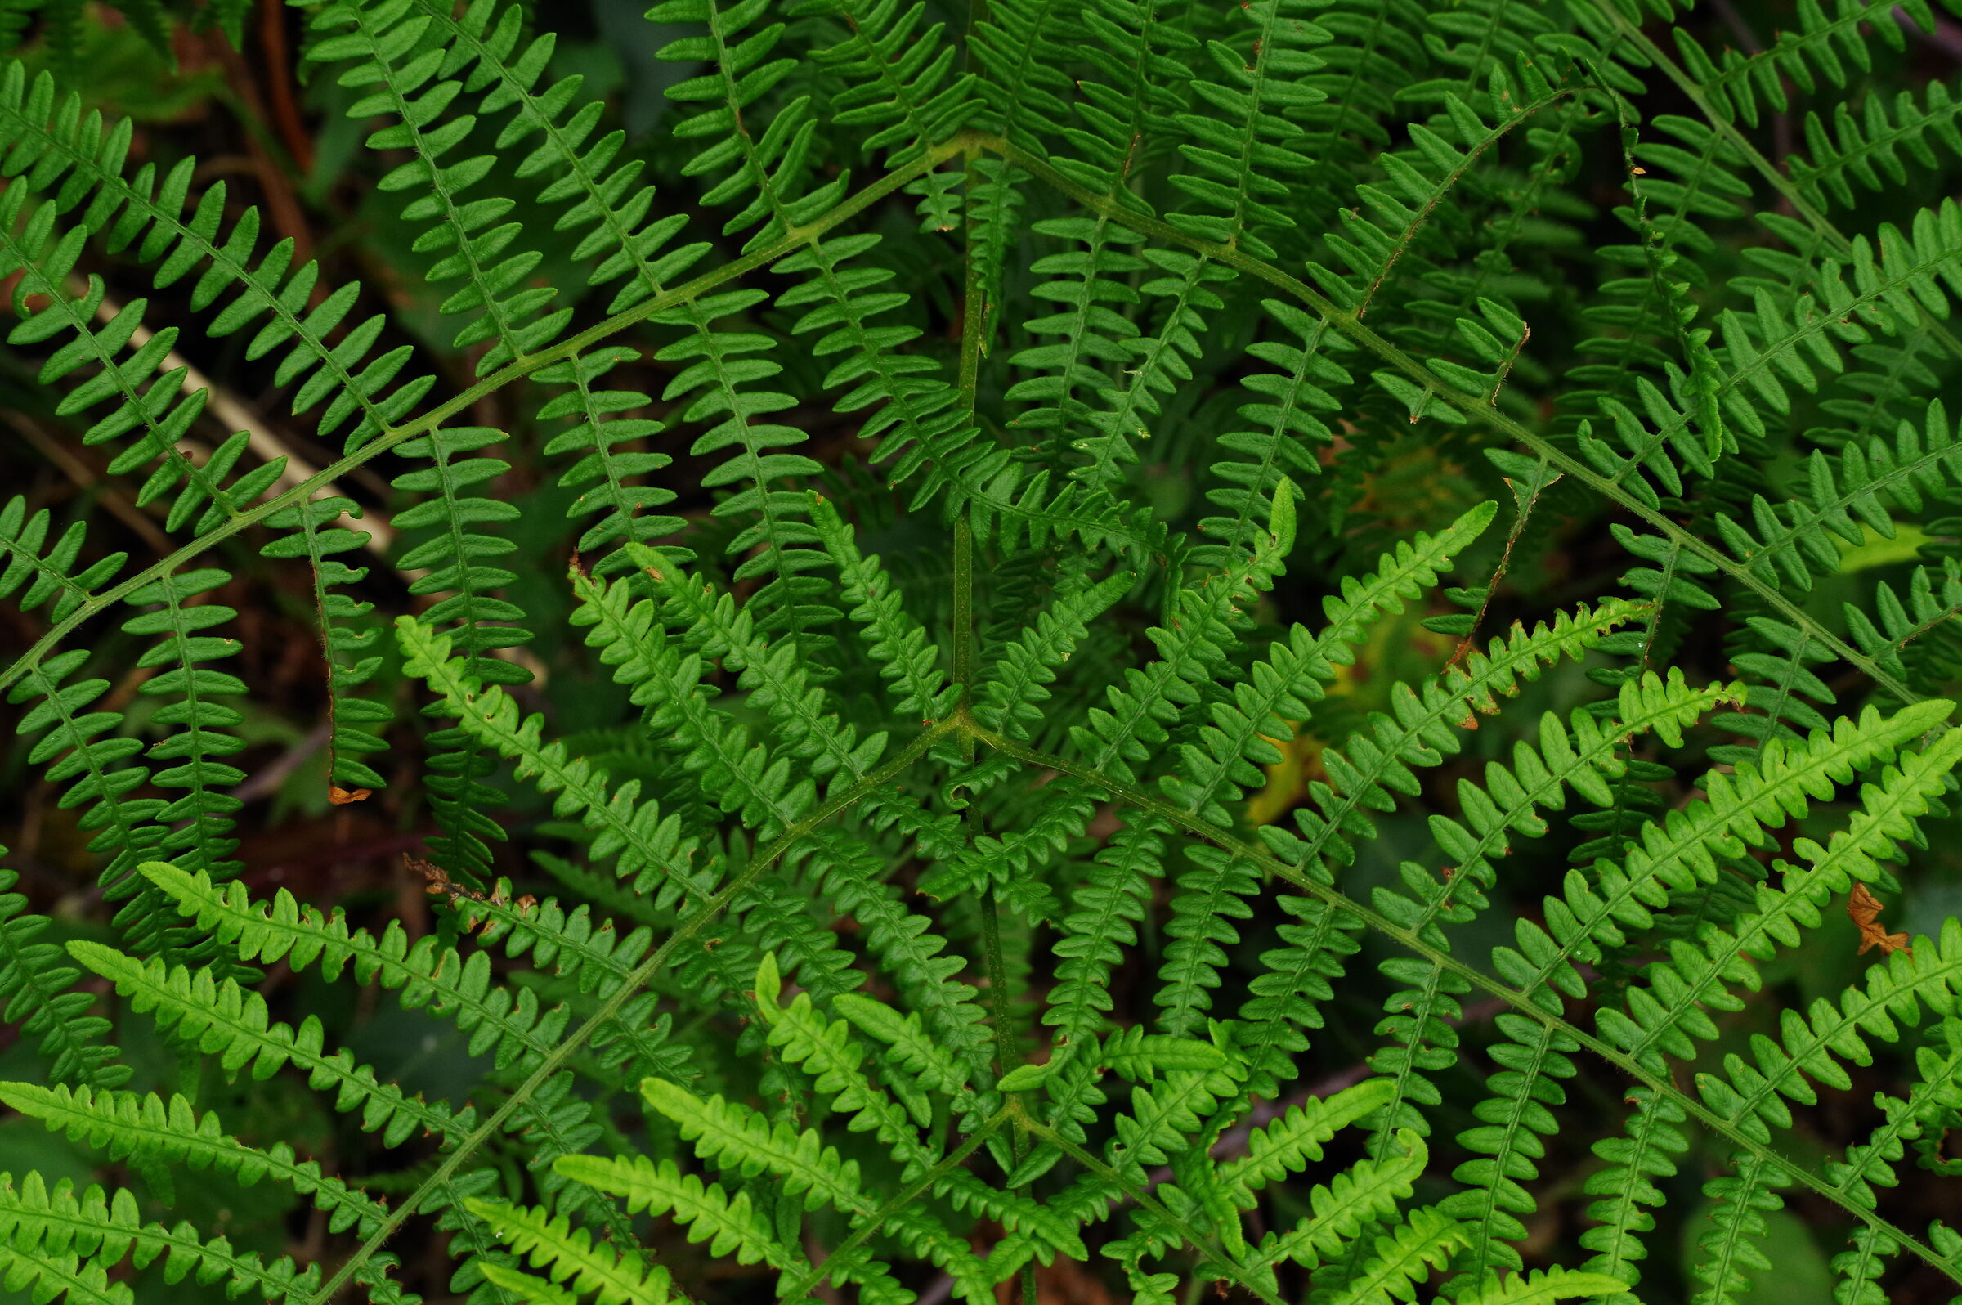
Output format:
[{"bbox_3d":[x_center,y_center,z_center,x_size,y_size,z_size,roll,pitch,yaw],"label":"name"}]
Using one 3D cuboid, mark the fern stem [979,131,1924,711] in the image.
[{"bbox_3d":[0.082,-0.044,1.250,0.196,0.014,0.011,32,78,12],"label":"fern stem"}]

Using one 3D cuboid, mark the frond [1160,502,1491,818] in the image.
[{"bbox_3d":[0.060,0.001,1.198,0.017,0.020,0.073,45,94,10],"label":"frond"}]

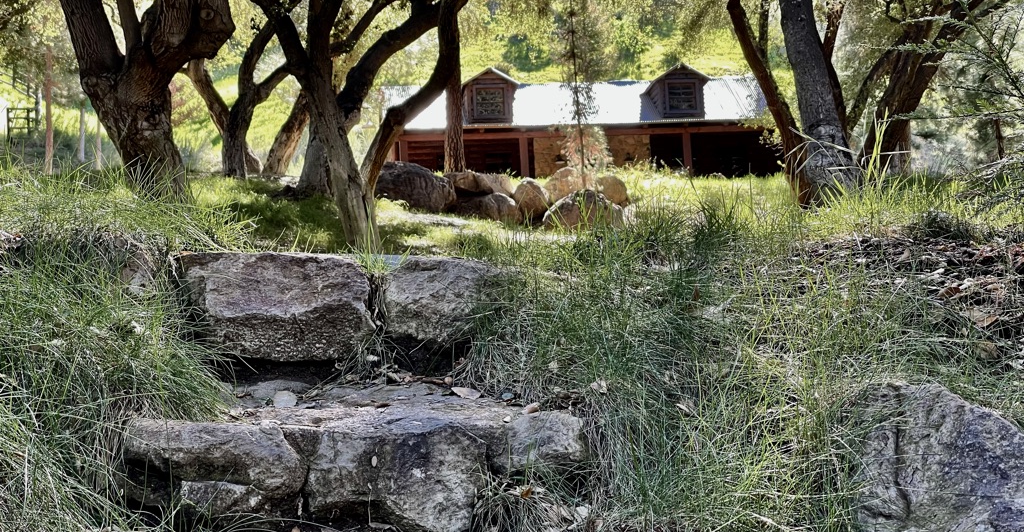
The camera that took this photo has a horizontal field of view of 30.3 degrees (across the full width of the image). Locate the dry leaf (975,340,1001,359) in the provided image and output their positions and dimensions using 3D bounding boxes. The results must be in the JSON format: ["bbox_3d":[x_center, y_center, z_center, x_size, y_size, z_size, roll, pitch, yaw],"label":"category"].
[{"bbox_3d":[1.180,0.207,4.700,0.060,0.028,0.045,-1,2,0],"label":"dry leaf"}]

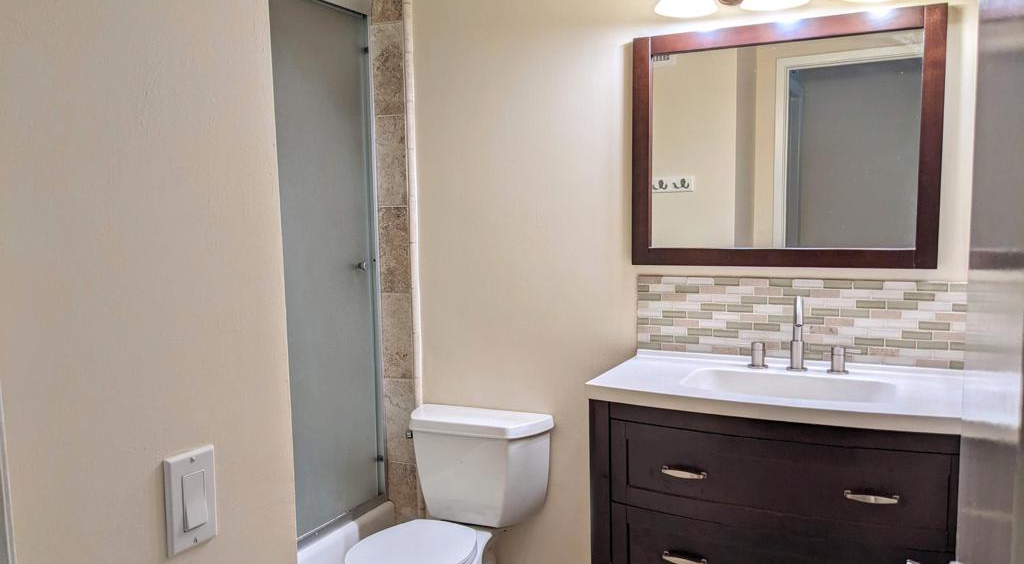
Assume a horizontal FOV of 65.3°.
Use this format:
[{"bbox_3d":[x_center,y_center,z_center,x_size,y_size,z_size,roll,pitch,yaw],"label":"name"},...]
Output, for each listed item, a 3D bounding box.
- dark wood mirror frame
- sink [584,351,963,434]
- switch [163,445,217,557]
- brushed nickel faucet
[{"bbox_3d":[0.711,-0.364,2.153,0.790,0.647,0.026,2,6,27],"label":"dark wood mirror frame"},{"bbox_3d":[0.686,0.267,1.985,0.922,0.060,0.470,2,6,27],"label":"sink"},{"bbox_3d":[-0.379,0.262,0.954,0.012,0.115,0.070,2,6,27],"label":"switch"},{"bbox_3d":[0.736,0.137,2.063,0.050,0.206,0.155,1,6,19],"label":"brushed nickel faucet"}]

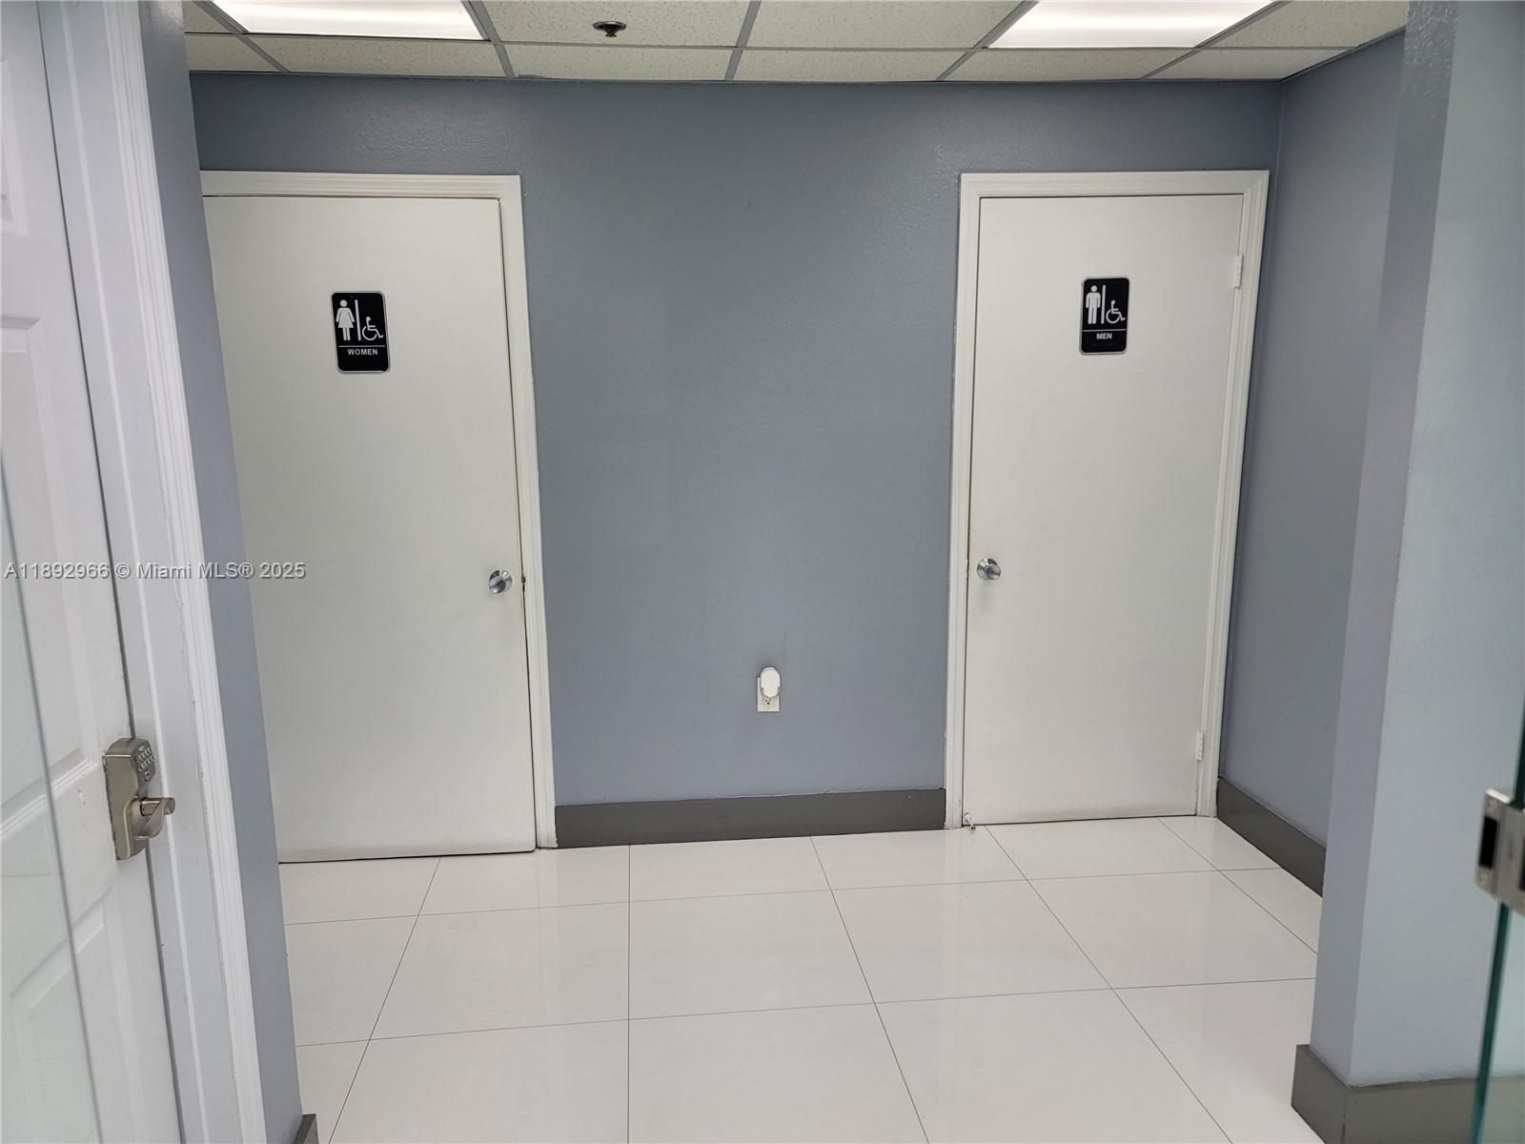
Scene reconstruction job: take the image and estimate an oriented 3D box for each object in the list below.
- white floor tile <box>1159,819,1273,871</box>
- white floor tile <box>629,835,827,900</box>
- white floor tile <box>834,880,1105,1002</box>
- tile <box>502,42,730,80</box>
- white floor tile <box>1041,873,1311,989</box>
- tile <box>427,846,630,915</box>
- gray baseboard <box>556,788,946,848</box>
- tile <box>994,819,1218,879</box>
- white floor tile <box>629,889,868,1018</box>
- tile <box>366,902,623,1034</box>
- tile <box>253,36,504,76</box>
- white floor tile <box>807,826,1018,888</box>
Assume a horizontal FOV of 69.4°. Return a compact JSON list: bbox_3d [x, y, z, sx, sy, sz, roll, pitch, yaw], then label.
[{"bbox_3d":[1.481,0.884,3.616,0.182,0.014,0.387,-2,11,-6],"label":"white floor tile"},{"bbox_3d":[-0.108,0.931,3.444,0.603,0.014,0.387,-2,11,-6],"label":"white floor tile"},{"bbox_3d":[0.546,1.005,3.032,0.603,0.014,0.589,-2,11,-6],"label":"white floor tile"},{"bbox_3d":[-0.384,-1.389,2.990,0.609,0.016,0.361,-2,11,-6],"label":"tile"},{"bbox_3d":[1.145,0.987,3.097,0.603,0.014,0.589,-2,11,-6],"label":"white floor tile"},{"bbox_3d":[-0.707,0.949,3.379,0.603,0.014,0.387,-2,11,-6],"label":"tile"},{"bbox_3d":[-0.028,0.811,3.636,1.293,0.145,0.016,-2,11,-6],"label":"gray baseboard"},{"bbox_3d":[1.090,0.895,3.574,0.603,0.014,0.387,-2,11,-6],"label":"tile"},{"bbox_3d":[-0.054,1.023,2.967,0.603,0.014,0.589,-2,11,-6],"label":"white floor tile"},{"bbox_3d":[-0.653,1.041,2.902,0.603,0.014,0.589,-2,11,-6],"label":"tile"},{"bbox_3d":[-0.997,-1.368,2.915,0.598,0.016,0.378,-2,11,-6],"label":"tile"},{"bbox_3d":[0.491,0.913,3.509,0.603,0.014,0.387,-2,11,-6],"label":"white floor tile"}]

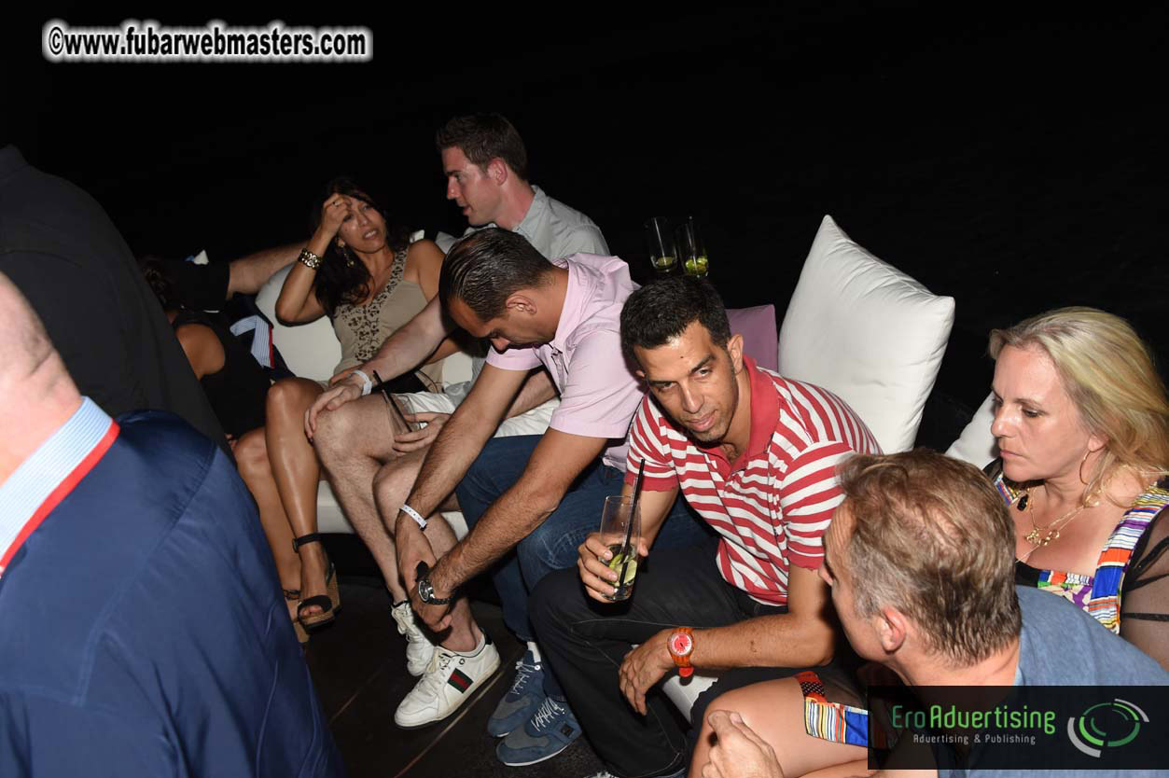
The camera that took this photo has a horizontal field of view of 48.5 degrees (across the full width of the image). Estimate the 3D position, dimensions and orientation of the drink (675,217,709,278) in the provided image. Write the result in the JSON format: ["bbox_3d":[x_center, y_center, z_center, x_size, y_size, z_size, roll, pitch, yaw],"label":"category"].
[{"bbox_3d":[0.264,-0.338,3.170,0.066,0.132,0.066,-13,20,0],"label":"drink"}]

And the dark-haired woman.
[{"bbox_3d":[-0.638,0.043,3.440,0.560,1.090,0.800,1,24,33],"label":"dark-haired woman"}]

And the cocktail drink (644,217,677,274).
[{"bbox_3d":[0.193,-0.354,3.240,0.066,0.130,0.066,-13,20,0],"label":"cocktail drink"}]

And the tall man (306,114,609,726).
[{"bbox_3d":[-0.329,0.045,3.030,0.680,1.260,0.800,7,28,43],"label":"tall man"}]

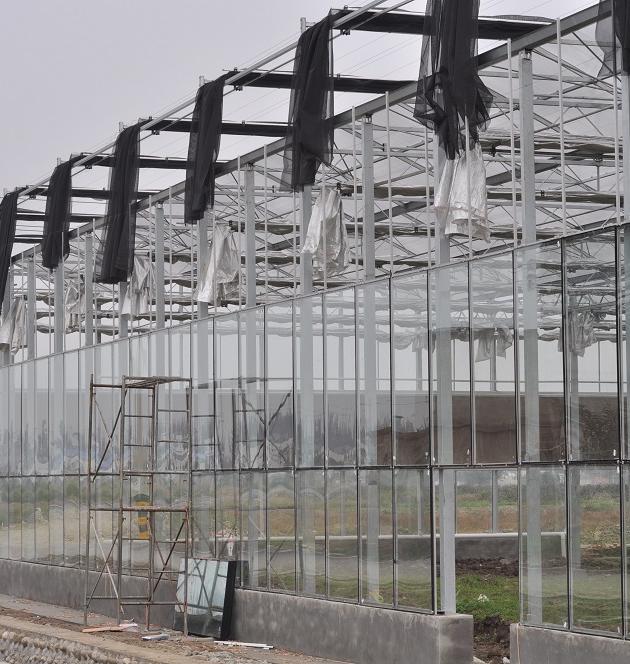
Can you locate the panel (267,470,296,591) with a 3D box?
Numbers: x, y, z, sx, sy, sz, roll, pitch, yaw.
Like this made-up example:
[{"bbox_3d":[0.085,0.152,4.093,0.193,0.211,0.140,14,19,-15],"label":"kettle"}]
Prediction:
[{"bbox_3d":[-0.413,2.501,25.989,0.029,1.524,0.956,1,-4,-22],"label":"panel"}]

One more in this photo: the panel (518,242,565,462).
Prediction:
[{"bbox_3d":[2.118,0.194,19.603,0.020,2.028,0.975,1,-4,-22],"label":"panel"}]

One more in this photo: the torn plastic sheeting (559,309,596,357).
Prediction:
[{"bbox_3d":[5.697,0.026,44.917,0.380,0.950,0.950,1,-4,-22],"label":"torn plastic sheeting"}]

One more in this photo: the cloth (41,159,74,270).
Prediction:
[{"bbox_3d":[-4.498,-2.052,36.343,0.343,1.882,0.882,1,-4,-22],"label":"cloth"}]

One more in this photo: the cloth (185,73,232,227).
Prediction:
[{"bbox_3d":[-1.541,-2.599,29.311,0.400,2.000,1.050,1,-4,-22],"label":"cloth"}]

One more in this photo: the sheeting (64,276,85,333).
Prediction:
[{"bbox_3d":[-4.108,-0.453,35.507,0.340,0.902,0.838,1,-4,-22],"label":"sheeting"}]

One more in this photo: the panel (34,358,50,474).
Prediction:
[{"bbox_3d":[-4.850,1.517,36.987,0.029,2.060,0.956,1,-4,-22],"label":"panel"}]

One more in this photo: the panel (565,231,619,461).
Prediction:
[{"bbox_3d":[2.483,0.125,18.701,0.020,2.028,0.975,1,-4,-22],"label":"panel"}]

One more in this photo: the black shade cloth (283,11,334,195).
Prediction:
[{"bbox_3d":[-0.095,-2.734,25.214,0.360,2.068,1.006,1,-4,-22],"label":"black shade cloth"}]

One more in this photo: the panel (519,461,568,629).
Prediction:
[{"bbox_3d":[2.164,2.016,19.650,0.029,1.524,0.956,1,-4,-22],"label":"panel"}]

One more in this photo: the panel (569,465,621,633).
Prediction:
[{"bbox_3d":[2.569,1.984,19.055,0.040,1.533,0.970,1,-4,-22],"label":"panel"}]

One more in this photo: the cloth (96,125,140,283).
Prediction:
[{"bbox_3d":[-3.131,-2.087,33.008,0.420,2.380,1.050,1,-4,-22],"label":"cloth"}]

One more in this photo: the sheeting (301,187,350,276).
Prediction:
[{"bbox_3d":[0.132,-1.181,25.063,0.360,1.045,1.106,1,-4,-22],"label":"sheeting"}]

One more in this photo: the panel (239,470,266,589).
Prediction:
[{"bbox_3d":[-0.803,2.615,27.375,0.040,1.533,0.970,1,-4,-22],"label":"panel"}]

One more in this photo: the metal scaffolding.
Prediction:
[{"bbox_3d":[-2.418,2.406,28.724,0.989,3.455,1.873,1,-4,-22],"label":"metal scaffolding"}]

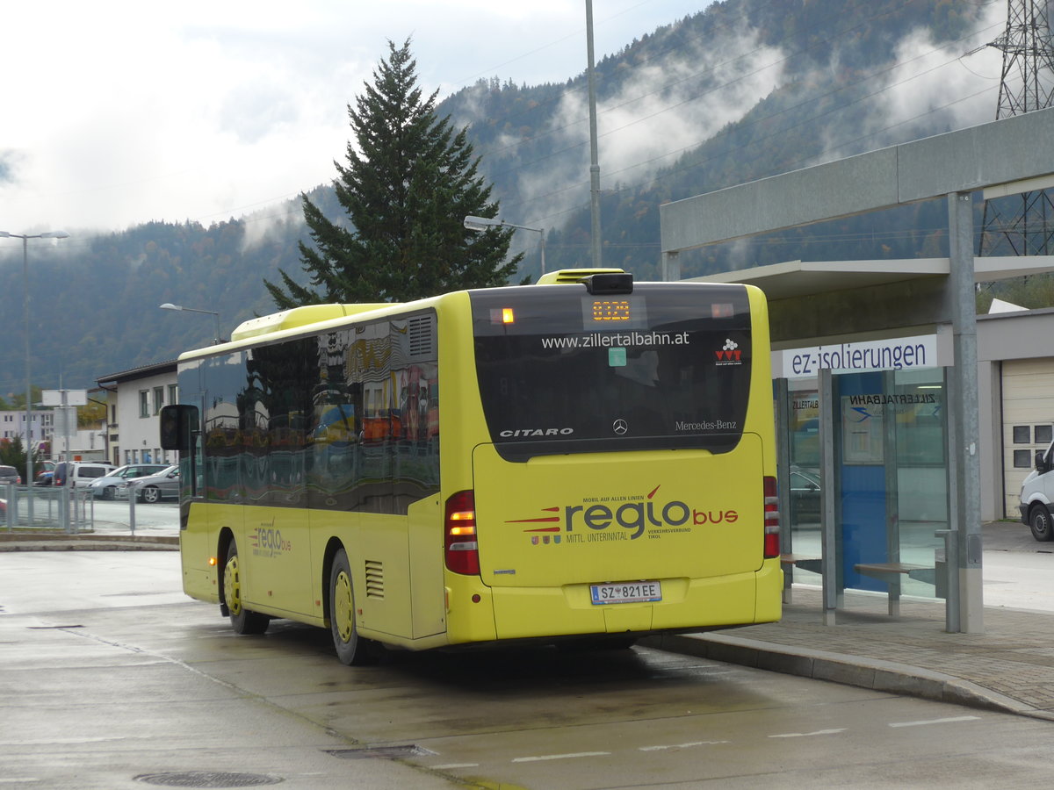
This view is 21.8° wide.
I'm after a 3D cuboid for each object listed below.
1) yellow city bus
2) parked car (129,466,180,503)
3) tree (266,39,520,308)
[{"bbox_3d":[-0.962,0.704,24.774,2.600,3.070,10.500,-2,-1,-18],"label":"yellow city bus"},{"bbox_3d":[-13.920,3.545,109.500,4.500,1.490,1.800,-1,-1,-26],"label":"parked car"},{"bbox_3d":[-4.410,-4.100,92.000,9.400,15.700,9.400,-1,-1,0],"label":"tree"}]

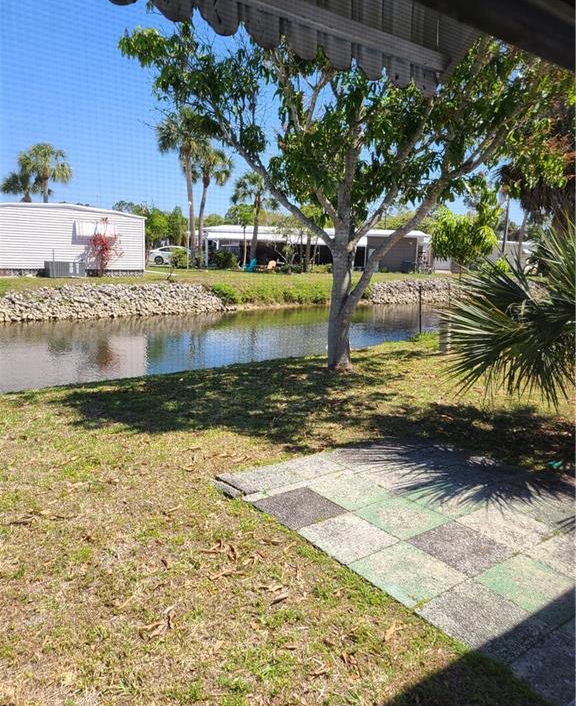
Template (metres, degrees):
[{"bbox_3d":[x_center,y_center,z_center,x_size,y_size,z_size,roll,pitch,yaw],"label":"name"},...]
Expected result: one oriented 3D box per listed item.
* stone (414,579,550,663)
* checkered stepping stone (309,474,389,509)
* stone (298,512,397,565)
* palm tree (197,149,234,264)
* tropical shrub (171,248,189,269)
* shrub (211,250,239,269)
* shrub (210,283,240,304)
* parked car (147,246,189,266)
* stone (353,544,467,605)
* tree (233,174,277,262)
[{"bbox_3d":[1.239,1.695,3.637,0.569,0.050,0.604,-6,14,-39],"label":"stone"},{"bbox_3d":[0.602,1.319,5.417,0.600,0.050,0.600,-6,14,-38],"label":"checkered stepping stone"},{"bbox_3d":[0.486,1.475,4.579,0.593,0.050,0.592,-6,14,-39],"label":"stone"},{"bbox_3d":[-5.385,-10.452,41.691,2.819,8.395,2.819,3,11,0],"label":"palm tree"},{"bbox_3d":[-7.336,-6.423,39.000,1.250,1.420,1.250,0,11,-11],"label":"tropical shrub"},{"bbox_3d":[-4.334,-6.484,40.000,1.750,1.400,1.600,1,11,-6],"label":"shrub"},{"bbox_3d":[-3.196,-3.043,29.500,1.400,1.050,1.200,1,11,-6],"label":"shrub"},{"bbox_3d":[-8.069,-7.323,43.500,4.650,1.450,1.820,4,11,10],"label":"parked car"},{"bbox_3d":[0.859,1.584,4.112,0.600,0.050,0.605,-6,14,-39],"label":"stone"},{"bbox_3d":[-2.410,-9.338,40.894,3.119,6.780,3.119,3,11,0],"label":"tree"}]

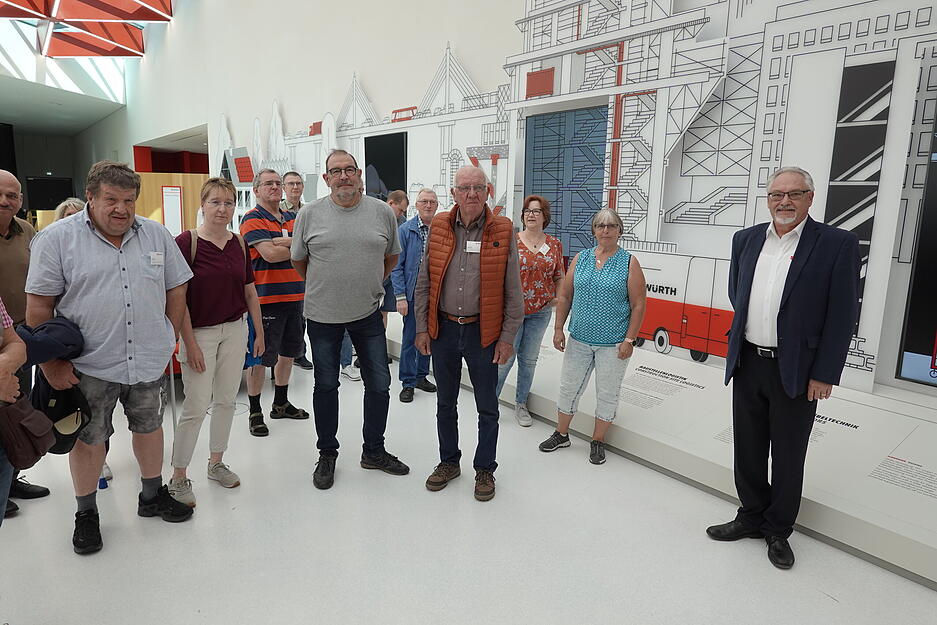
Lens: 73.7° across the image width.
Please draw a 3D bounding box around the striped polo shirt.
[{"bbox_3d":[-1.327,-0.397,4.275,0.510,0.690,0.350,-8,14,-41],"label":"striped polo shirt"}]

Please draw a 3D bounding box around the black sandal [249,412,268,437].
[{"bbox_3d":[-1.470,0.771,4.382,0.105,0.090,0.285,-4,12,-27],"label":"black sandal"}]

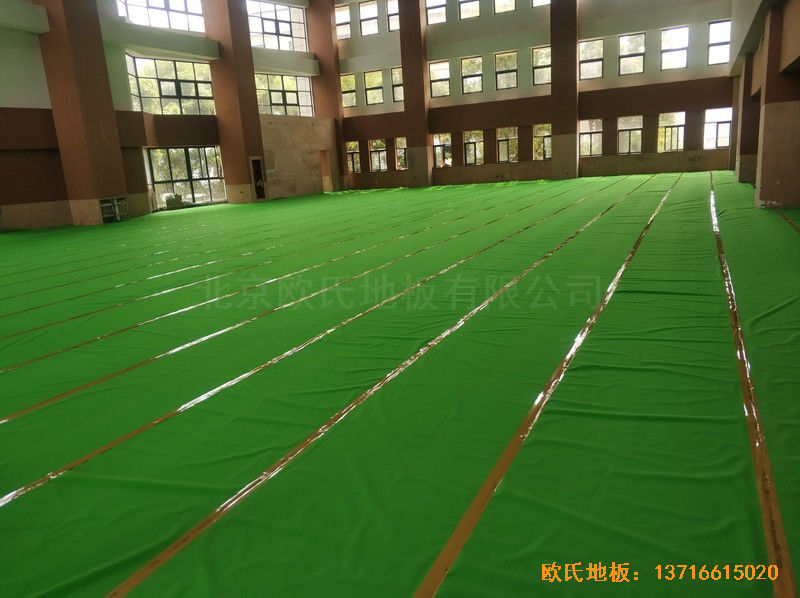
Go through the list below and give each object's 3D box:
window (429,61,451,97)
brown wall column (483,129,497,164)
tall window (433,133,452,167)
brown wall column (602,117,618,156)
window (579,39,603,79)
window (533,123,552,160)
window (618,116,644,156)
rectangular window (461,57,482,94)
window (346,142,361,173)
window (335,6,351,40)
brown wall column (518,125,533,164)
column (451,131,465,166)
[{"bbox_3d":[2.052,-11.096,31.542,1.029,1.700,0.140,2,14,25],"label":"window"},{"bbox_3d":[5.121,-8.620,35.141,0.781,1.879,0.260,2,14,25],"label":"brown wall column"},{"bbox_3d":[2.308,-7.675,32.303,1.029,1.709,0.140,2,14,25],"label":"tall window"},{"bbox_3d":[9.780,-7.532,28.991,0.714,1.702,0.250,2,14,25],"label":"brown wall column"},{"bbox_3d":[8.716,-10.867,28.370,1.029,1.645,0.140,2,14,25],"label":"window"},{"bbox_3d":[7.024,-7.621,30.307,1.018,1.687,0.150,2,14,25],"label":"window"},{"bbox_3d":[10.575,-7.505,28.612,1.079,1.687,0.150,2,14,25],"label":"window"},{"bbox_3d":[3.590,-11.036,30.812,1.039,1.690,0.140,2,14,25],"label":"rectangular window"},{"bbox_3d":[-3.014,-8.907,39.064,1.084,1.889,0.150,2,14,25],"label":"window"},{"bbox_3d":[-3.078,-14.765,33.353,1.034,1.657,0.150,2,14,25],"label":"window"},{"bbox_3d":[6.202,-7.642,30.701,0.745,1.702,0.250,2,14,25],"label":"brown wall column"},{"bbox_3d":[3.363,-8.679,35.977,0.756,1.879,0.260,2,14,25],"label":"column"}]

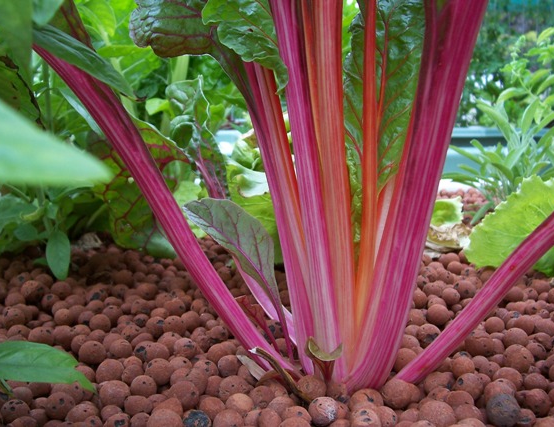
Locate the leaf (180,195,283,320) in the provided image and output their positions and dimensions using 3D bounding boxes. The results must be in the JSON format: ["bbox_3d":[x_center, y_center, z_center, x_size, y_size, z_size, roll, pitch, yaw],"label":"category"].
[{"bbox_3d":[-0.027,0.028,0.380,0.064,0.074,0.035,0,10,0],"label":"leaf"}]

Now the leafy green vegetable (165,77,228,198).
[{"bbox_3d":[-0.064,-0.060,0.480,0.050,0.096,0.045,0,10,0],"label":"leafy green vegetable"}]

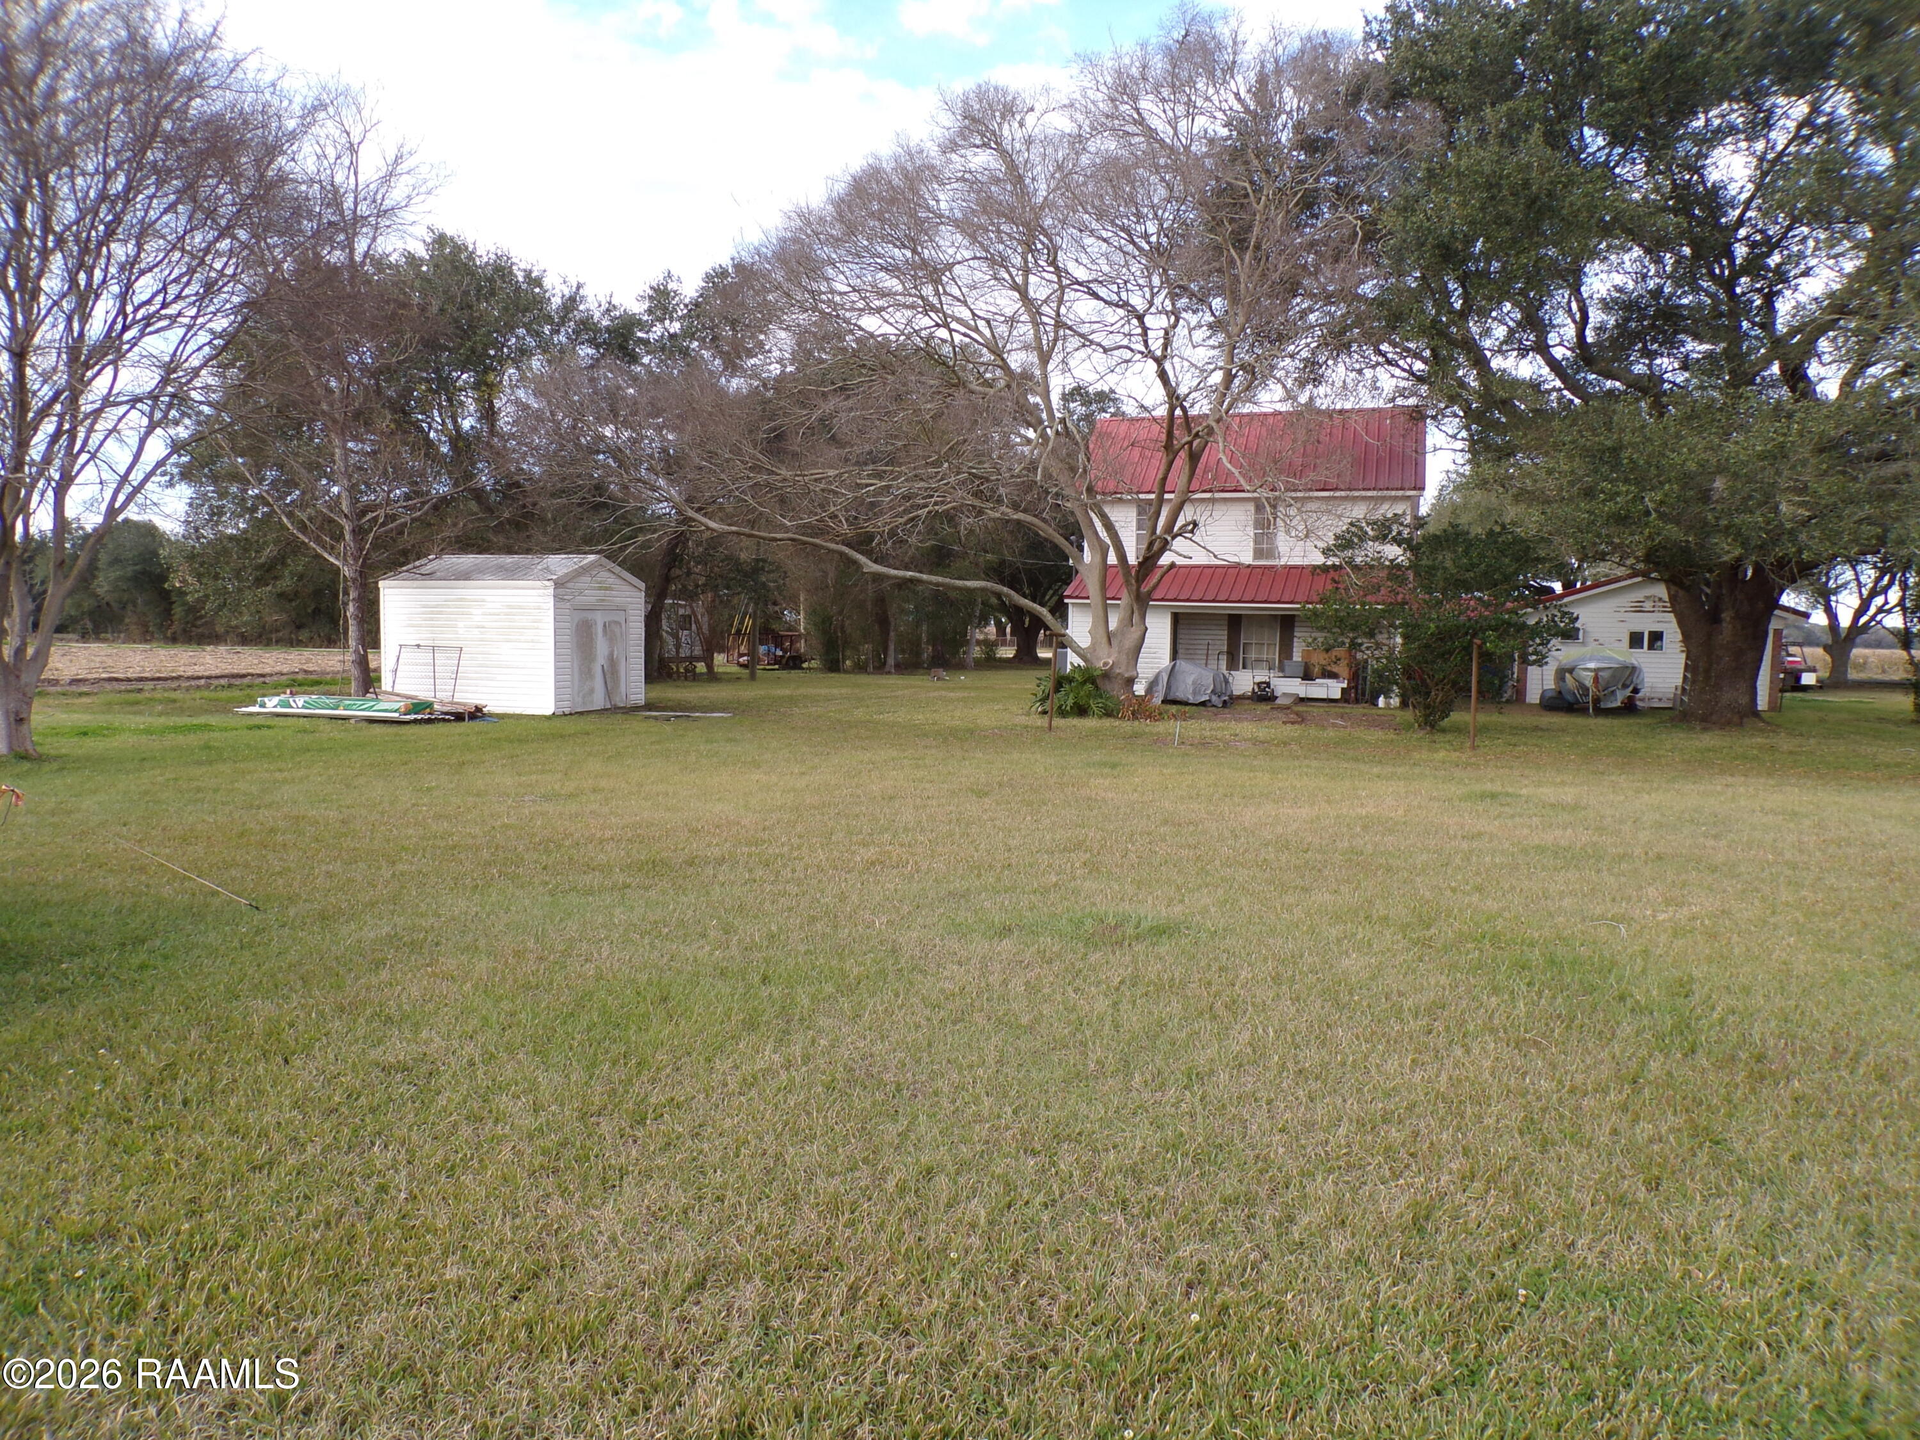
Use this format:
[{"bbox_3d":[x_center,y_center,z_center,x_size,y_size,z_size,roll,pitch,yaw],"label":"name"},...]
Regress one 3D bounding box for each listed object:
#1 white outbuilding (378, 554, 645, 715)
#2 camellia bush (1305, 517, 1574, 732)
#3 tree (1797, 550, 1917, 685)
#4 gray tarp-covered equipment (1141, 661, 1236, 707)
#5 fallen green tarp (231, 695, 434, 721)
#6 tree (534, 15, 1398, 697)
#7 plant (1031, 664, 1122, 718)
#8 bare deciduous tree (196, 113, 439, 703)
[{"bbox_3d":[-8.831,-1.779,26.684,3.802,3.033,3.479,2,4,15],"label":"white outbuilding"},{"bbox_3d":[8.412,-1.649,23.357,4.410,3.696,4.018,1,4,0],"label":"camellia bush"},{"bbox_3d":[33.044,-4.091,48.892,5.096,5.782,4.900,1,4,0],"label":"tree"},{"bbox_3d":[5.206,-0.843,30.199,1.813,0.991,1.078,2,4,20],"label":"gray tarp-covered equipment"},{"bbox_3d":[-11.084,-0.272,23.810,3.087,0.353,1.127,2,4,17],"label":"fallen green tarp"},{"bbox_3d":[0.199,-7.089,27.888,16.954,13.628,13.230,1,4,0],"label":"tree"},{"bbox_3d":[2.282,-0.606,26.323,1.715,1.029,1.568,1,4,0],"label":"plant"},{"bbox_3d":[-13.138,-6.511,27.357,4.606,12.220,4.606,1,4,0],"label":"bare deciduous tree"}]

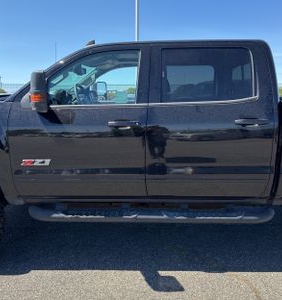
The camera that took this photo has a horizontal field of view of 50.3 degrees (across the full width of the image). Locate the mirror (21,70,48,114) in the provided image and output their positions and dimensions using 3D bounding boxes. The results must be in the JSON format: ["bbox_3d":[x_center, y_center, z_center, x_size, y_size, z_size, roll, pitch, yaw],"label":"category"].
[{"bbox_3d":[-0.828,-0.457,2.376,0.260,0.310,0.350,0,10,1],"label":"mirror"}]

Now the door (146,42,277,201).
[{"bbox_3d":[0.599,-0.252,2.673,1.105,1.370,0.230,0,10,1],"label":"door"}]

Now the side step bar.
[{"bbox_3d":[0.068,0.578,2.737,2.195,0.105,0.200,0,10,1],"label":"side step bar"}]

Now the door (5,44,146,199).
[{"bbox_3d":[-0.531,-0.251,2.693,1.195,1.350,0.230,0,10,1],"label":"door"}]

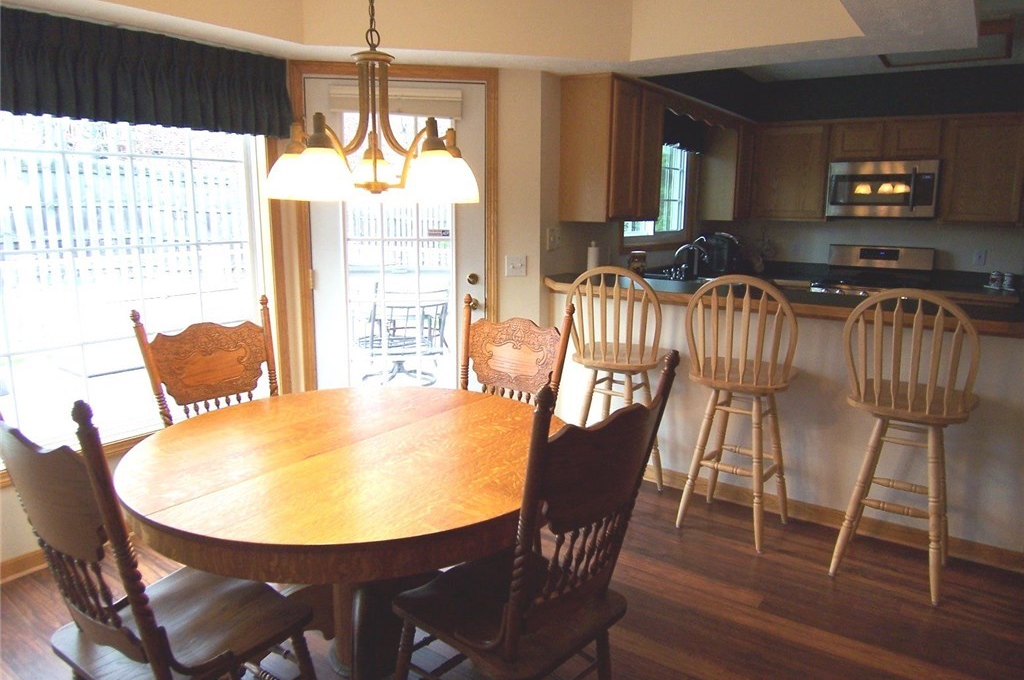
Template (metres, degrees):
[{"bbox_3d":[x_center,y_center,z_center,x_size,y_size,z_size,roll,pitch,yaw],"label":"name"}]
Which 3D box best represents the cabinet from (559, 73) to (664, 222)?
[{"bbox_3d":[0.586,-1.075,3.924,0.315,0.765,0.660,8,13,35],"label":"cabinet"}]

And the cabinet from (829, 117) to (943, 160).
[{"bbox_3d":[2.845,-1.508,5.143,0.765,0.300,0.320,8,13,35],"label":"cabinet"}]

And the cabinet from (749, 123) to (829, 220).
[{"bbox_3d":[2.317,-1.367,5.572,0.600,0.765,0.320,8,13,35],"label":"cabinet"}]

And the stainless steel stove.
[{"bbox_3d":[2.743,-0.108,5.229,0.760,1.165,0.680,8,13,35],"label":"stainless steel stove"}]

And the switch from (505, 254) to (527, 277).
[{"bbox_3d":[0.023,-0.394,3.639,0.115,0.115,0.012,-2,11,-12],"label":"switch"}]

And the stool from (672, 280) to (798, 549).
[{"bbox_3d":[0.970,0.295,2.929,0.460,1.175,0.510,6,12,26],"label":"stool"}]

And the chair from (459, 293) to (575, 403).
[{"bbox_3d":[-0.114,0.444,2.323,0.470,1.100,0.540,8,13,34],"label":"chair"}]

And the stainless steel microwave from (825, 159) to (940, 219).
[{"bbox_3d":[2.836,-1.135,5.175,0.757,0.415,0.400,8,13,35],"label":"stainless steel microwave"}]

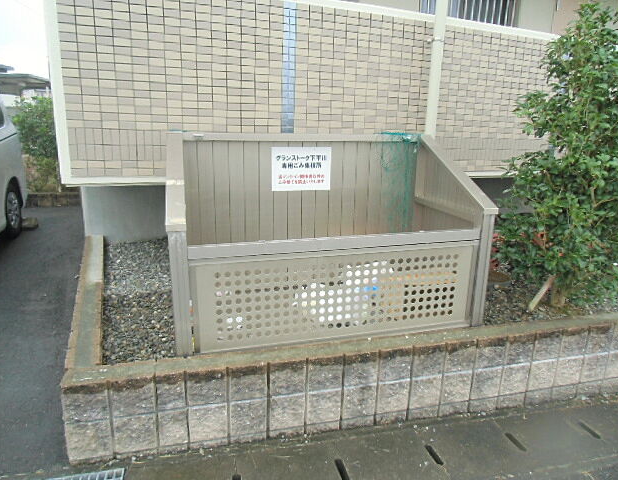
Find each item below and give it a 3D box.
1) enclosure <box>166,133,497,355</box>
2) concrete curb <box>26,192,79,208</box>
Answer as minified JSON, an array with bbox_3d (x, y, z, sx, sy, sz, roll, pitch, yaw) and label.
[{"bbox_3d":[0.112,-0.076,2.825,1.902,1.159,0.804,-3,13,-15],"label":"enclosure"},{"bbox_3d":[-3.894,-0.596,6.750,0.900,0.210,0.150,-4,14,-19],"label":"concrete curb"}]

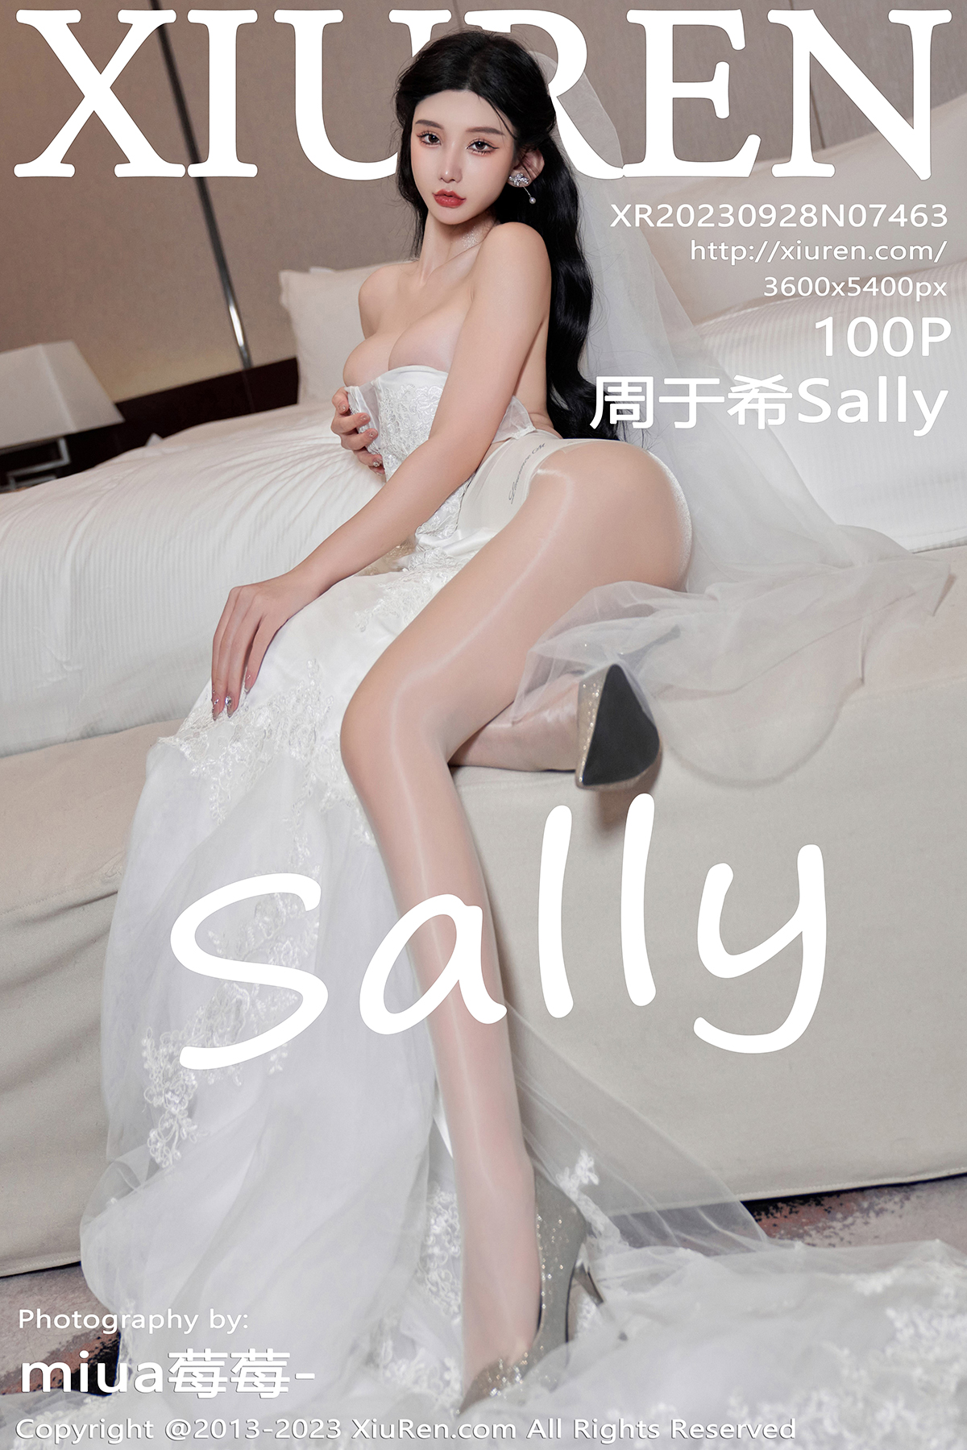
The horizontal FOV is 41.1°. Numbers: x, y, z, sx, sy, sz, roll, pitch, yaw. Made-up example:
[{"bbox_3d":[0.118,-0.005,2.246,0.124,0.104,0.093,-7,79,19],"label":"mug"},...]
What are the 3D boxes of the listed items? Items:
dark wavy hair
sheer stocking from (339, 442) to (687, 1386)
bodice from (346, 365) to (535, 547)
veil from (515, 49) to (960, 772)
[{"bbox_3d":[0.030,-0.610,1.650,0.210,0.530,0.250,-8,14,22],"label":"dark wavy hair"},{"bbox_3d":[0.070,0.090,1.380,0.380,0.800,0.620,-1,18,42],"label":"sheer stocking"},{"bbox_3d":[-0.050,-0.320,1.500,0.250,0.220,0.220,-2,17,40],"label":"bodice"},{"bbox_3d":[0.270,-0.390,1.580,0.500,0.860,0.520,-7,14,25],"label":"veil"}]

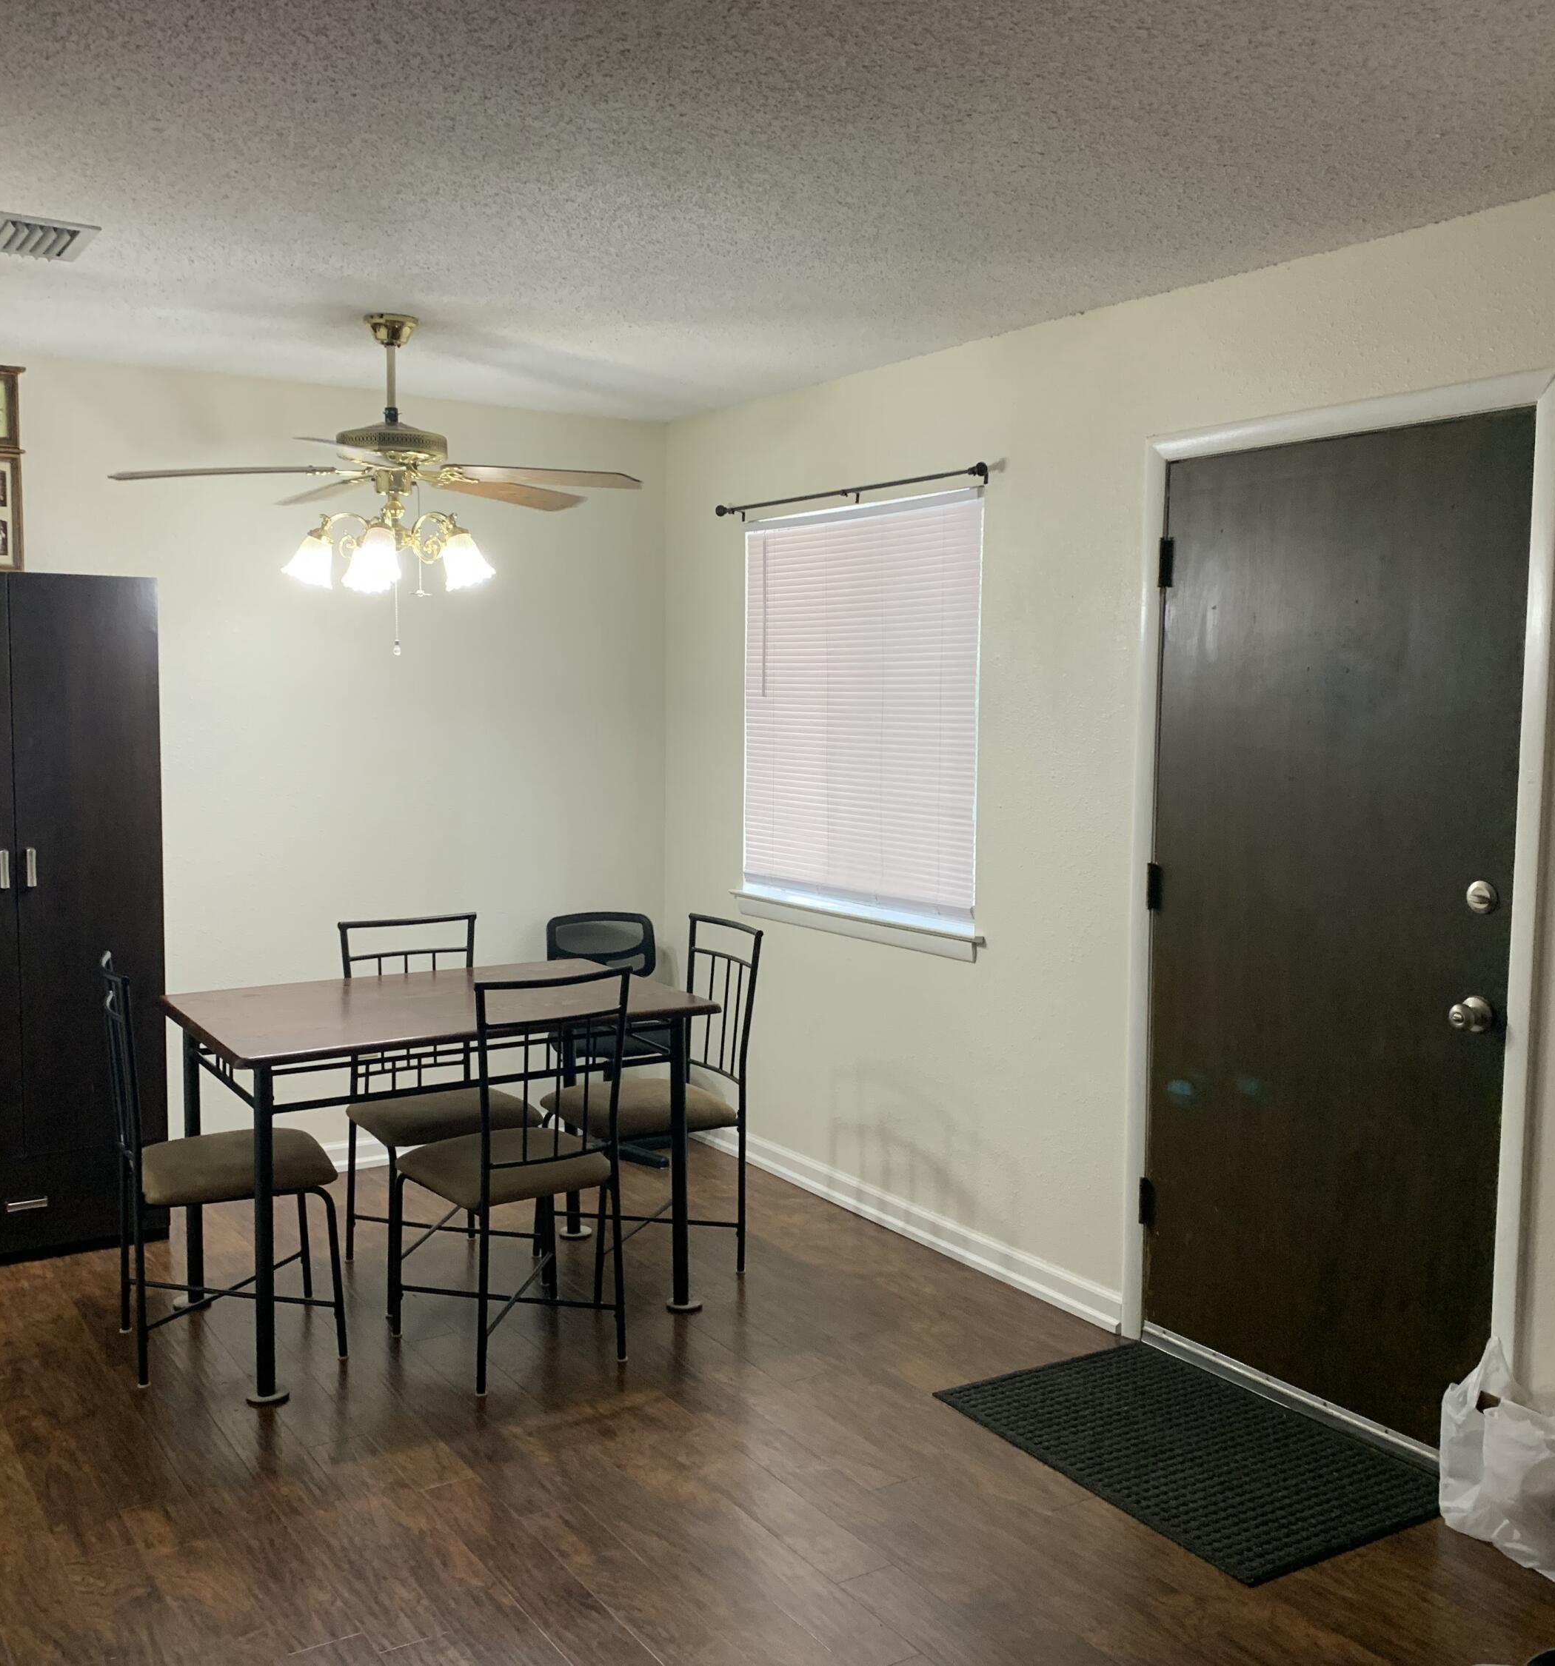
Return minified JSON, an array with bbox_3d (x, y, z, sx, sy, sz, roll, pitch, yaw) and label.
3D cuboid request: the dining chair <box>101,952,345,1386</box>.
[{"bbox_3d":[-1.299,0.743,3.882,0.505,0.912,0.435,-2,5,-28],"label":"dining chair"}]

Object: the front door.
[{"bbox_3d":[1.143,0.199,3.516,0.055,2.030,0.915,-3,6,-33],"label":"front door"}]

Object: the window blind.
[{"bbox_3d":[0.213,-0.370,4.884,0.040,1.155,1.180,-2,6,-33],"label":"window blind"}]

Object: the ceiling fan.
[{"bbox_3d":[-0.951,-0.931,4.135,1.300,0.665,1.300,-3,6,-33],"label":"ceiling fan"}]

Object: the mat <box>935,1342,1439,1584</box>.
[{"bbox_3d":[0.853,1.261,3.455,0.605,0.012,0.915,-2,6,-33],"label":"mat"}]

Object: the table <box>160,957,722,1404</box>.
[{"bbox_3d":[-0.835,0.800,4.147,1.170,0.766,0.820,-3,6,-33],"label":"table"}]

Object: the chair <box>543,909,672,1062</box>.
[{"bbox_3d":[-0.557,0.673,5.479,0.500,0.800,0.530,1,5,6],"label":"chair"}]

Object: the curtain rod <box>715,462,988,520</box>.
[{"bbox_3d":[0.182,-0.973,4.822,0.075,0.057,1.350,-2,6,-33],"label":"curtain rod"}]

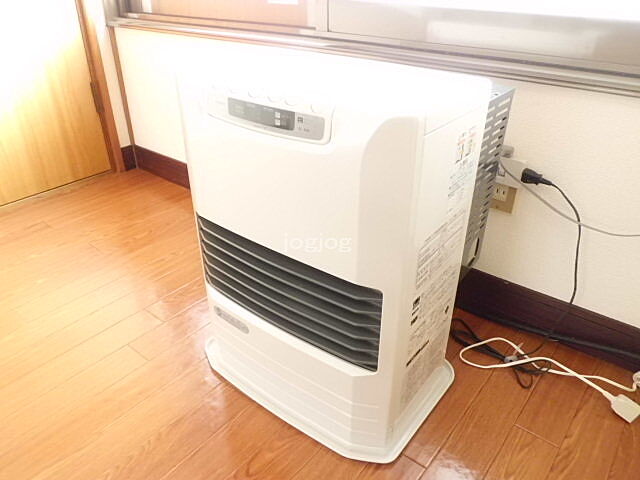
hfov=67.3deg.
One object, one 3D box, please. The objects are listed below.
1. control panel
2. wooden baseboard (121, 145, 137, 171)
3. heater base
[{"bbox_3d":[-0.067,-0.166,0.625,0.218,0.047,0.022,21,22,32],"label":"control panel"},{"bbox_3d":[-0.751,-0.322,1.883,0.014,0.099,0.050,22,37,34],"label":"wooden baseboard"},{"bbox_3d":[0.012,0.245,0.977,0.448,0.026,0.312,21,36,32],"label":"heater base"}]

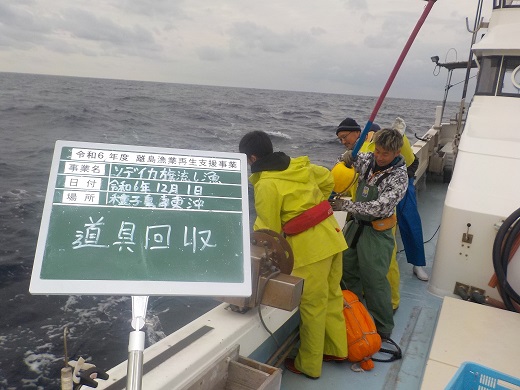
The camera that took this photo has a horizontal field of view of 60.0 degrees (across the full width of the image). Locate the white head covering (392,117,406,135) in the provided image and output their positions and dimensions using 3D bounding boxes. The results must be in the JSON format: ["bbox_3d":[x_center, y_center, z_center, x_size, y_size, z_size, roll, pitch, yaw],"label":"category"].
[{"bbox_3d":[1.207,-0.601,3.898,0.100,0.170,0.110,-4,15,-31],"label":"white head covering"}]

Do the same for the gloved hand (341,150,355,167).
[{"bbox_3d":[0.621,-0.259,3.196,0.100,0.130,0.110,13,16,36],"label":"gloved hand"}]

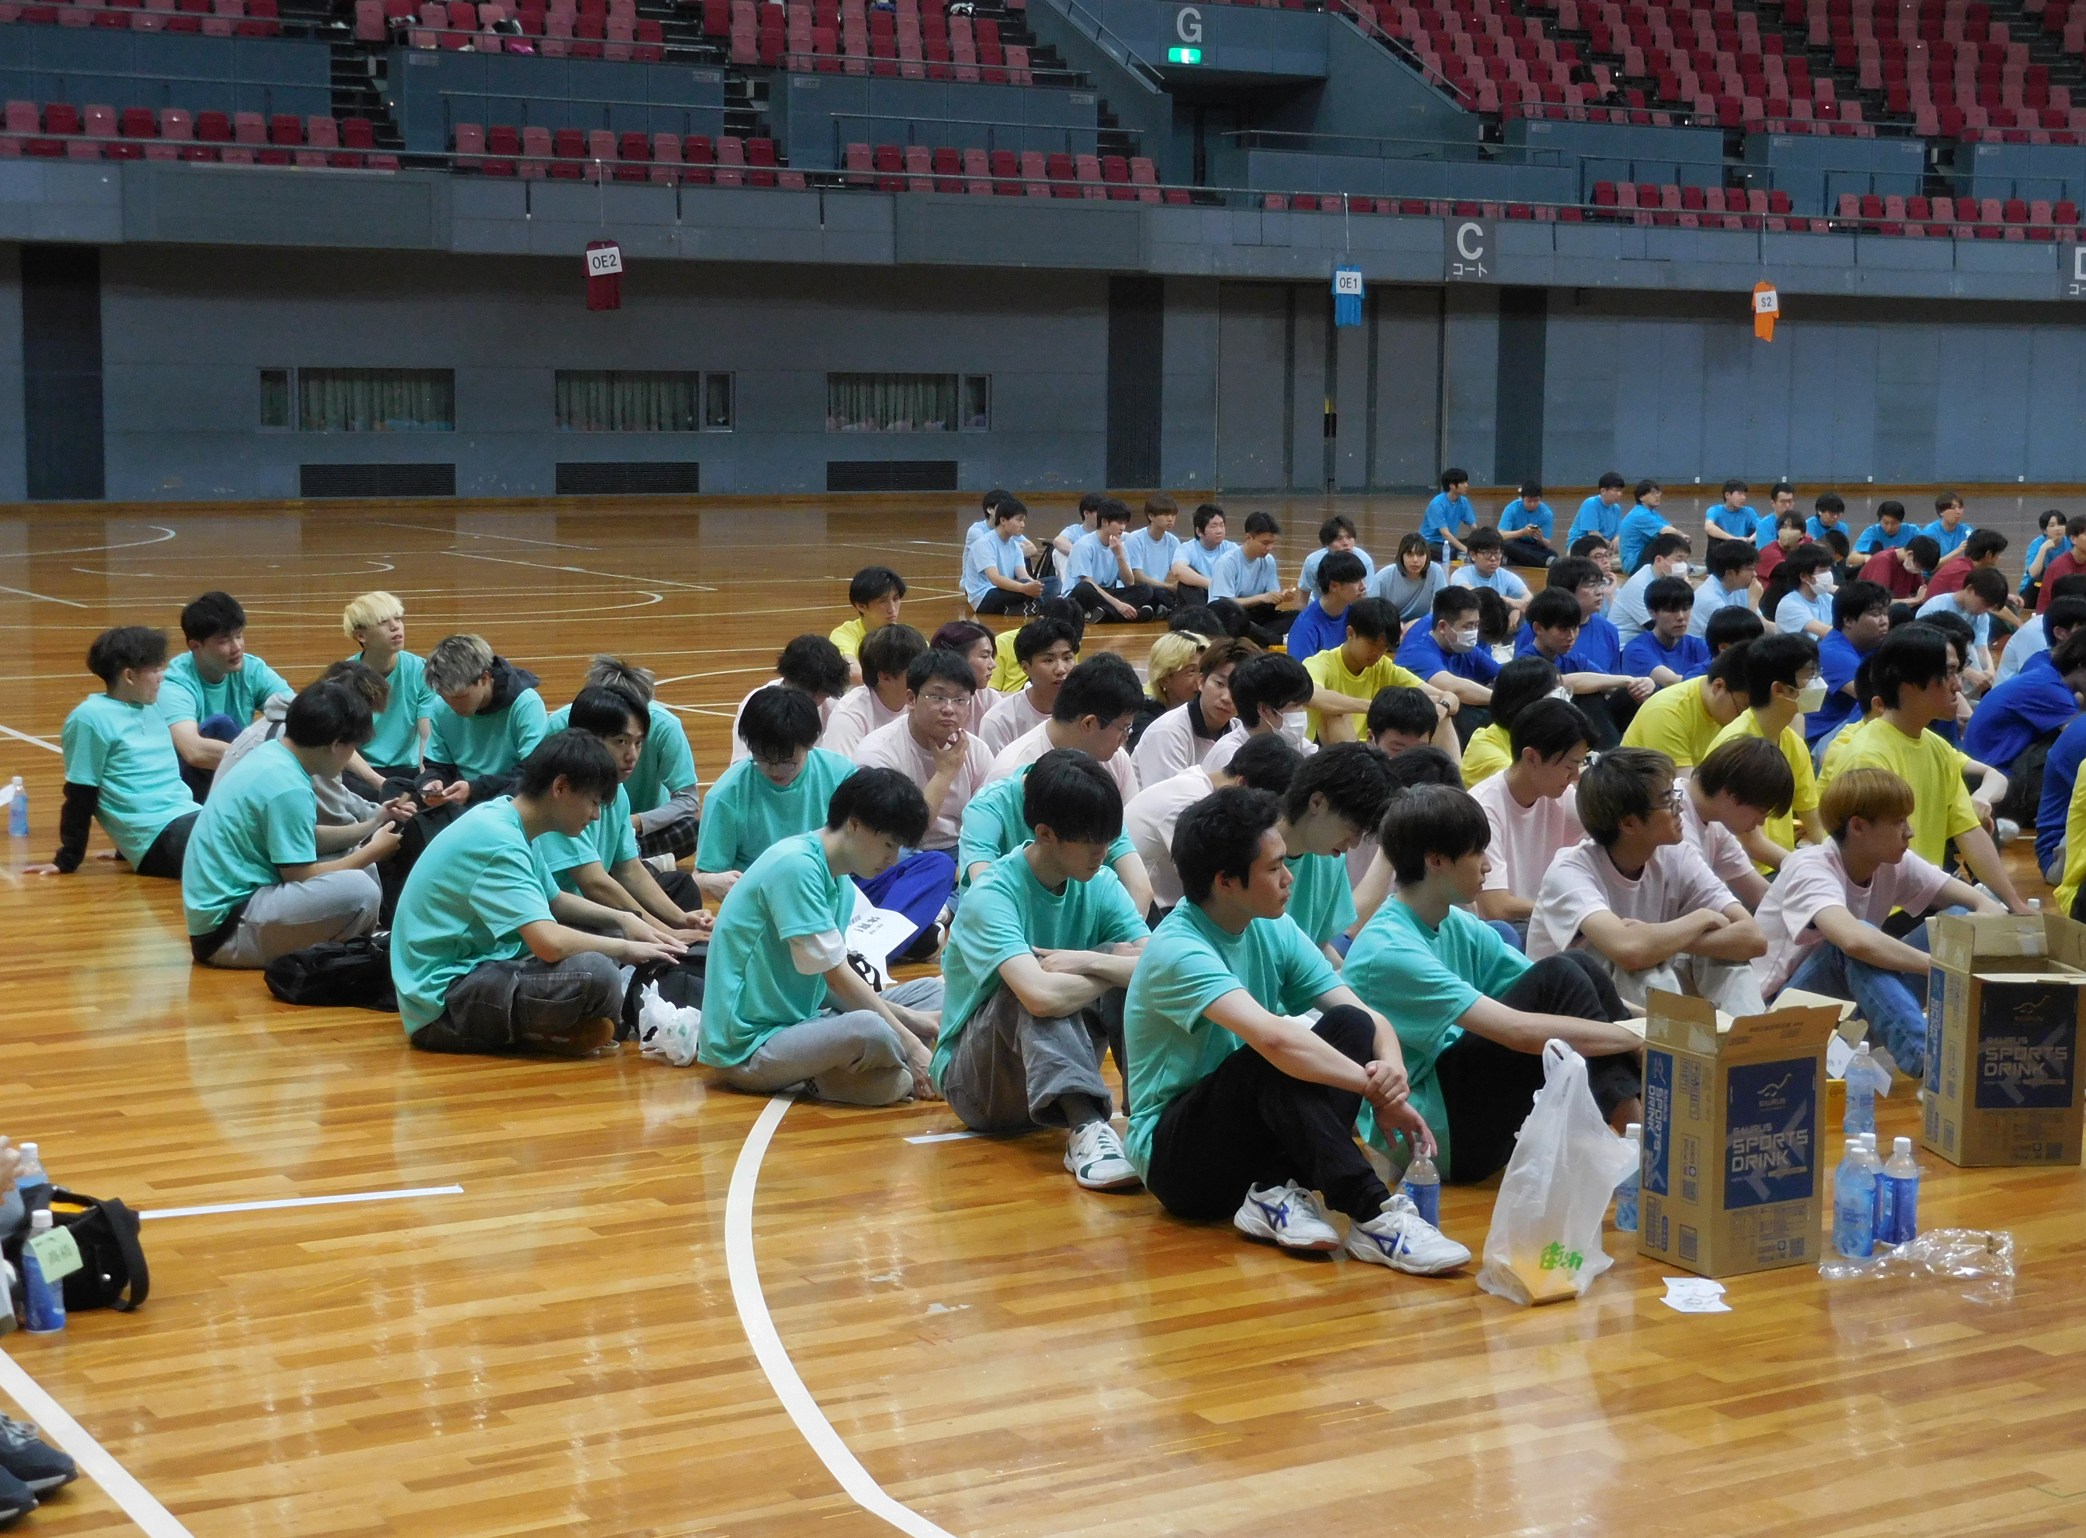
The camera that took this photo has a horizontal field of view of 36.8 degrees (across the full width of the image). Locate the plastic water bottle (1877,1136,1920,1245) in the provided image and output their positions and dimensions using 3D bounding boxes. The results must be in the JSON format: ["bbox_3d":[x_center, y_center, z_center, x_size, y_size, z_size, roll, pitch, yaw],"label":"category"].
[{"bbox_3d":[1.652,0.812,6.035,0.068,0.204,0.068,1,7,0],"label":"plastic water bottle"}]

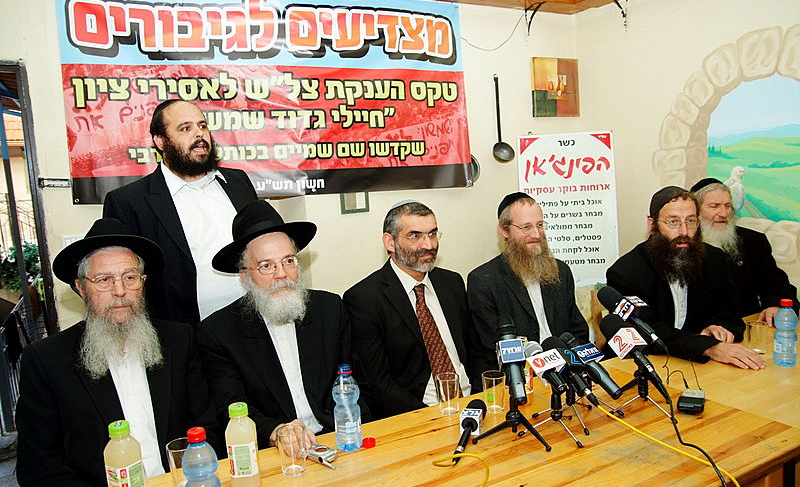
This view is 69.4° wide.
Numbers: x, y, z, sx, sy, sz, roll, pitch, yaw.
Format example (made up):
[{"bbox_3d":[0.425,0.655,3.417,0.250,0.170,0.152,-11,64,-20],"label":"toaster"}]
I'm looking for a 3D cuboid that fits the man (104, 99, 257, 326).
[{"bbox_3d":[-0.723,0.357,2.102,0.520,1.740,0.330,-9,7,-40],"label":"man"}]

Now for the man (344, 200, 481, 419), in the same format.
[{"bbox_3d":[0.181,0.511,1.851,0.510,1.330,0.760,-8,6,-30],"label":"man"}]

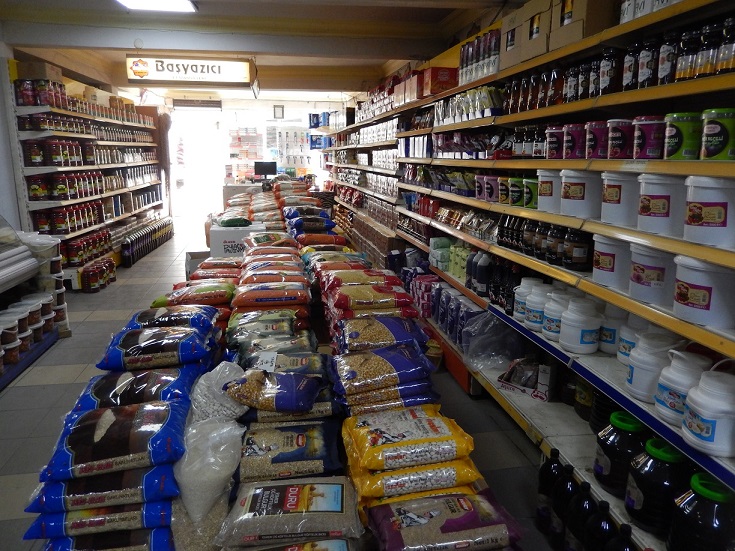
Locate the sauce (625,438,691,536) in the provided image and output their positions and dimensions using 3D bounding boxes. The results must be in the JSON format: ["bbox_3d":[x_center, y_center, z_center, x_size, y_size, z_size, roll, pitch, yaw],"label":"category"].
[{"bbox_3d":[0.961,0.688,1.746,0.178,0.270,0.178,-1,13,-10],"label":"sauce"}]

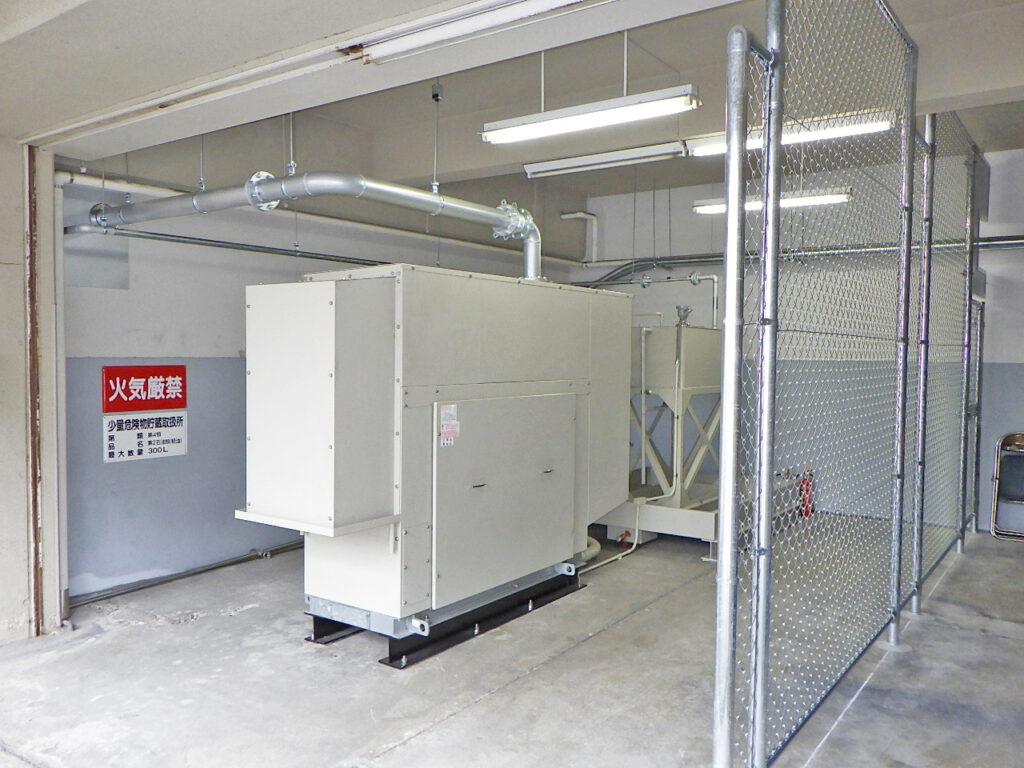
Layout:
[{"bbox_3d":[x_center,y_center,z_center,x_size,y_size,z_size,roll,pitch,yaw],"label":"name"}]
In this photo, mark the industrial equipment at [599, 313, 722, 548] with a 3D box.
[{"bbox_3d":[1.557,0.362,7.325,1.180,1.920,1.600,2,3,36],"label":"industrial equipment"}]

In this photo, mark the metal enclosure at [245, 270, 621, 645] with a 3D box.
[{"bbox_3d":[-0.248,0.315,5.181,0.765,1.879,2.891,2,3,35],"label":"metal enclosure"}]

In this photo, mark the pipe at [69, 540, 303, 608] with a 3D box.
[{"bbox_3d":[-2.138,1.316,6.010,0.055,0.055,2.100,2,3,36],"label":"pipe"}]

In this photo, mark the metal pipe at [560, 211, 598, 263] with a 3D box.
[{"bbox_3d":[0.788,-1.738,9.836,0.294,0.557,0.354,2,3,35],"label":"metal pipe"}]

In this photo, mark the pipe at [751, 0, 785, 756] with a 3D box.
[{"bbox_3d":[0.864,-0.152,2.797,0.058,3.320,0.058,2,3,36],"label":"pipe"}]

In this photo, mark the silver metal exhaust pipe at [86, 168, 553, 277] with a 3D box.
[{"bbox_3d":[-1.203,-0.908,5.392,2.268,0.506,1.985,2,3,35],"label":"silver metal exhaust pipe"}]

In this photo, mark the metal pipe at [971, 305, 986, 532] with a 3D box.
[{"bbox_3d":[4.258,0.315,7.558,0.057,2.091,0.057,2,3,35],"label":"metal pipe"}]

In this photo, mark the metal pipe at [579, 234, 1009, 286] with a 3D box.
[{"bbox_3d":[2.638,-1.197,8.281,4.354,0.263,0.162,2,3,35],"label":"metal pipe"}]

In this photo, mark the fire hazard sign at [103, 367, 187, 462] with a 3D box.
[{"bbox_3d":[-2.462,0.192,5.602,0.018,0.625,0.600,2,3,36],"label":"fire hazard sign"}]

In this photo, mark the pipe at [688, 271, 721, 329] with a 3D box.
[{"bbox_3d":[1.714,-0.750,7.356,0.280,0.500,0.090,2,3,36],"label":"pipe"}]

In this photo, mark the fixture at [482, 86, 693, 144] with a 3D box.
[{"bbox_3d":[0.369,-1.382,4.311,1.250,0.115,0.200,2,3,36],"label":"fixture"}]

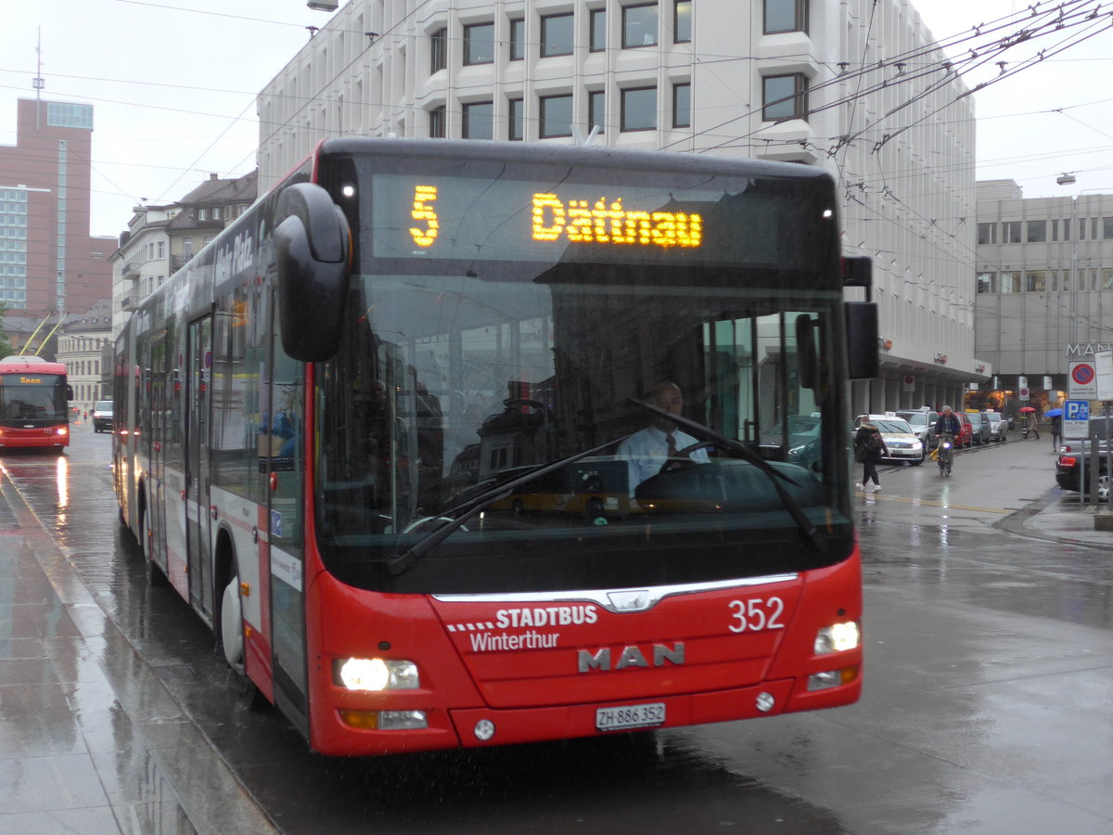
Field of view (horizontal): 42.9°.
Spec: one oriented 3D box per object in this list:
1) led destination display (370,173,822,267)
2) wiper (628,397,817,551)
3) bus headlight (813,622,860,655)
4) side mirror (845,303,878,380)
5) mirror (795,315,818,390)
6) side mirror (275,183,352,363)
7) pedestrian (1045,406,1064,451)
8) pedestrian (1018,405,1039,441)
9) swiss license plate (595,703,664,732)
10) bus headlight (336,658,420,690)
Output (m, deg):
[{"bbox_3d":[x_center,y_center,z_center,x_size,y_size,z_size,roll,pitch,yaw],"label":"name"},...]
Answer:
[{"bbox_3d":[0.181,-0.806,5.992,1.920,0.340,0.100,-1,1,-21],"label":"led destination display"},{"bbox_3d":[0.730,0.241,5.942,0.910,0.645,0.120,-1,1,-21],"label":"wiper"},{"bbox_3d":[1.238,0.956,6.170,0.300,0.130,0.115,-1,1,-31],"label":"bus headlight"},{"bbox_3d":[1.428,-0.360,6.593,0.190,0.360,0.080,-1,1,-39],"label":"side mirror"},{"bbox_3d":[1.129,-0.294,6.417,0.060,0.330,0.150,0,1,31],"label":"mirror"},{"bbox_3d":[-0.876,-0.525,5.092,0.260,0.630,0.210,-1,1,1],"label":"side mirror"},{"bbox_3d":[21.202,0.570,60.000,1.000,1.860,0.900,1,0,-15],"label":"pedestrian"},{"bbox_3d":[27.057,0.345,81.000,1.100,1.900,0.950,1,0,3],"label":"pedestrian"},{"bbox_3d":[0.303,1.209,5.730,0.305,0.090,0.020,-1,1,-21],"label":"swiss license plate"},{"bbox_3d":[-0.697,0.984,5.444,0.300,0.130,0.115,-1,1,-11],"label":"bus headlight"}]

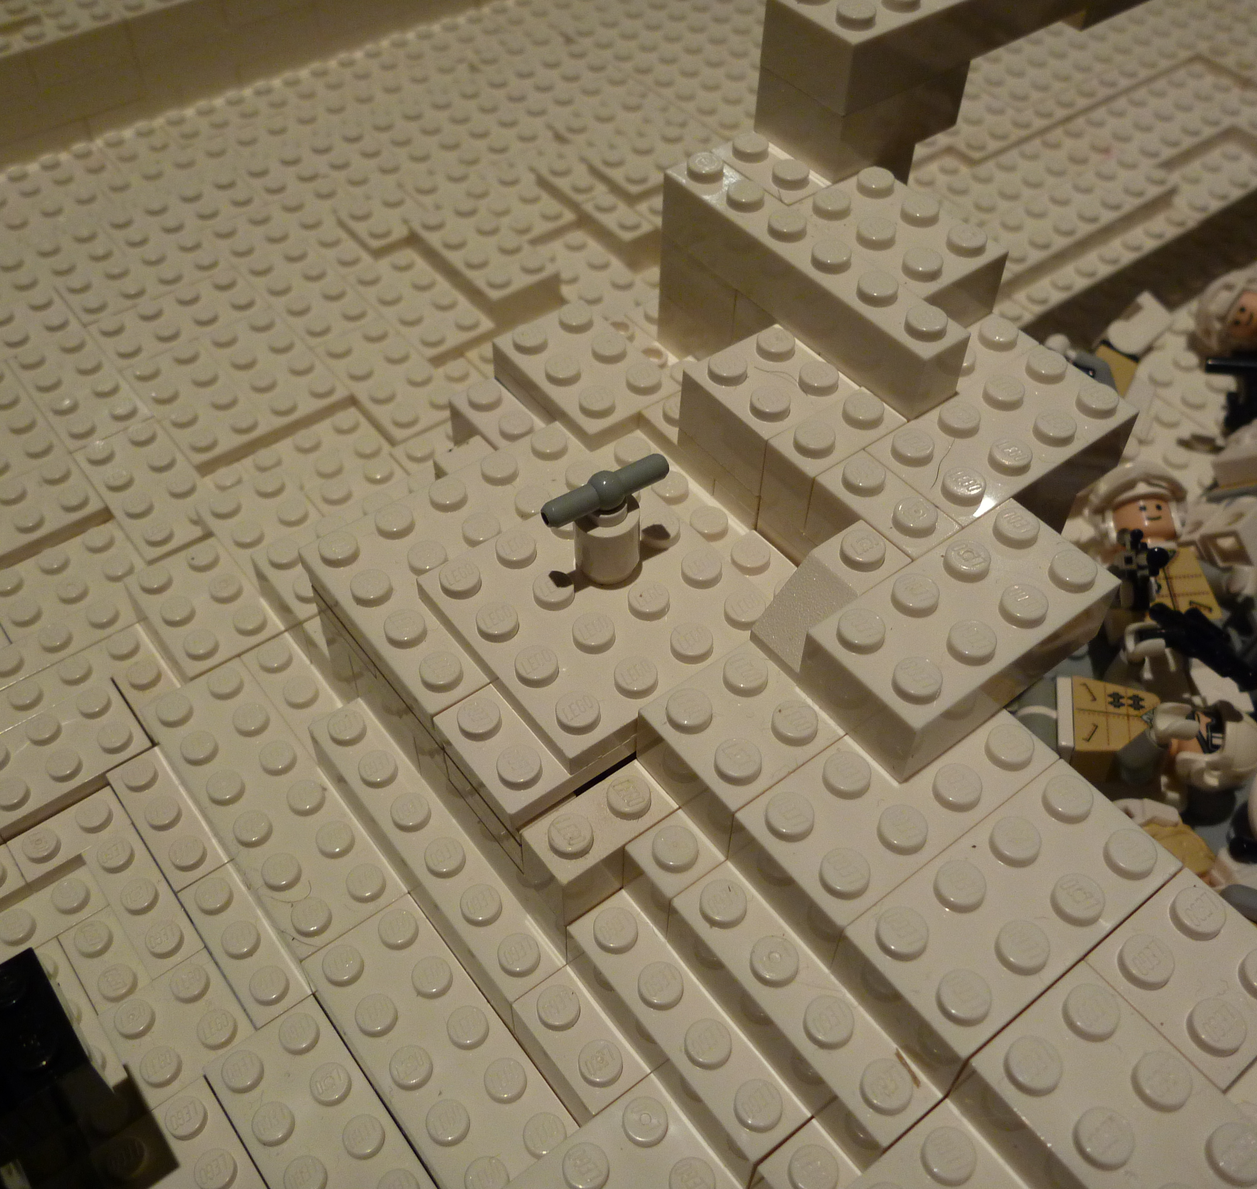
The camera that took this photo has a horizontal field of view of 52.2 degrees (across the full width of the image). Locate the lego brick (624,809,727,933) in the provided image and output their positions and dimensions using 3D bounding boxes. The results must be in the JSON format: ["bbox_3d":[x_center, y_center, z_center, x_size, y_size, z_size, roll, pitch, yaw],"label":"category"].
[{"bbox_3d":[0.005,0.031,0.143,0.008,0.011,0.008,-30,57,-24],"label":"lego brick"}]

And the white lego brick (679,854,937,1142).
[{"bbox_3d":[0.017,0.043,0.133,0.008,0.011,0.032,-30,57,-24],"label":"white lego brick"}]

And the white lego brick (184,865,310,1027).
[{"bbox_3d":[-0.052,0.048,0.175,0.008,0.008,0.024,-30,57,-24],"label":"white lego brick"}]

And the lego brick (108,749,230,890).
[{"bbox_3d":[-0.067,0.033,0.187,0.008,0.008,0.024,-30,57,-24],"label":"lego brick"}]

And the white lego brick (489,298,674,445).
[{"bbox_3d":[-0.006,-0.032,0.182,0.016,0.005,0.024,-30,57,-24],"label":"white lego brick"}]

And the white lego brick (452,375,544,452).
[{"bbox_3d":[-0.017,-0.022,0.186,0.008,0.011,0.020,-30,57,-24],"label":"white lego brick"}]

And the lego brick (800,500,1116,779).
[{"bbox_3d":[0.036,0.004,0.139,0.032,0.011,0.016,-31,57,-24],"label":"lego brick"}]

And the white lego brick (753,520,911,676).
[{"bbox_3d":[0.022,0.000,0.142,0.016,0.011,0.008,-31,57,-24],"label":"white lego brick"}]

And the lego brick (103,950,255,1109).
[{"bbox_3d":[-0.059,0.058,0.170,0.016,0.006,0.016,-30,57,-24],"label":"lego brick"}]

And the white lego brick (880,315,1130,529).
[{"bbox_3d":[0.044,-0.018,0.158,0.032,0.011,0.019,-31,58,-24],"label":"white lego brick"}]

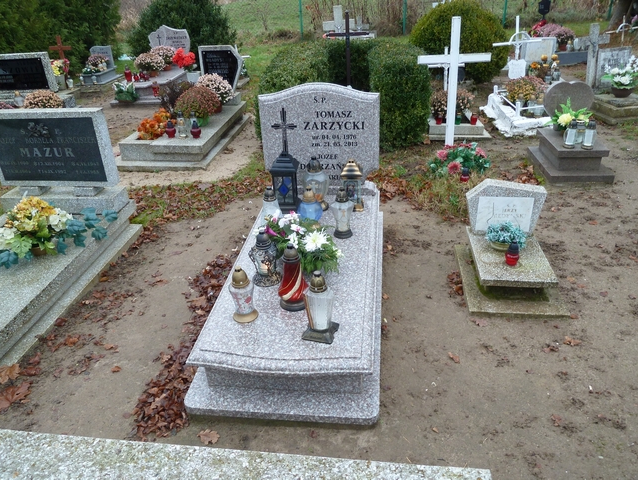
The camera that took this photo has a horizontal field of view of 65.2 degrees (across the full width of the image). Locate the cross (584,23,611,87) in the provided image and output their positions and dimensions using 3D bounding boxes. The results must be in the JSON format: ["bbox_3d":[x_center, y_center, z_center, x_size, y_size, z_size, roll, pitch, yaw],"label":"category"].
[{"bbox_3d":[3.420,-2.276,6.208,0.411,0.770,0.122,-8,28,1],"label":"cross"}]

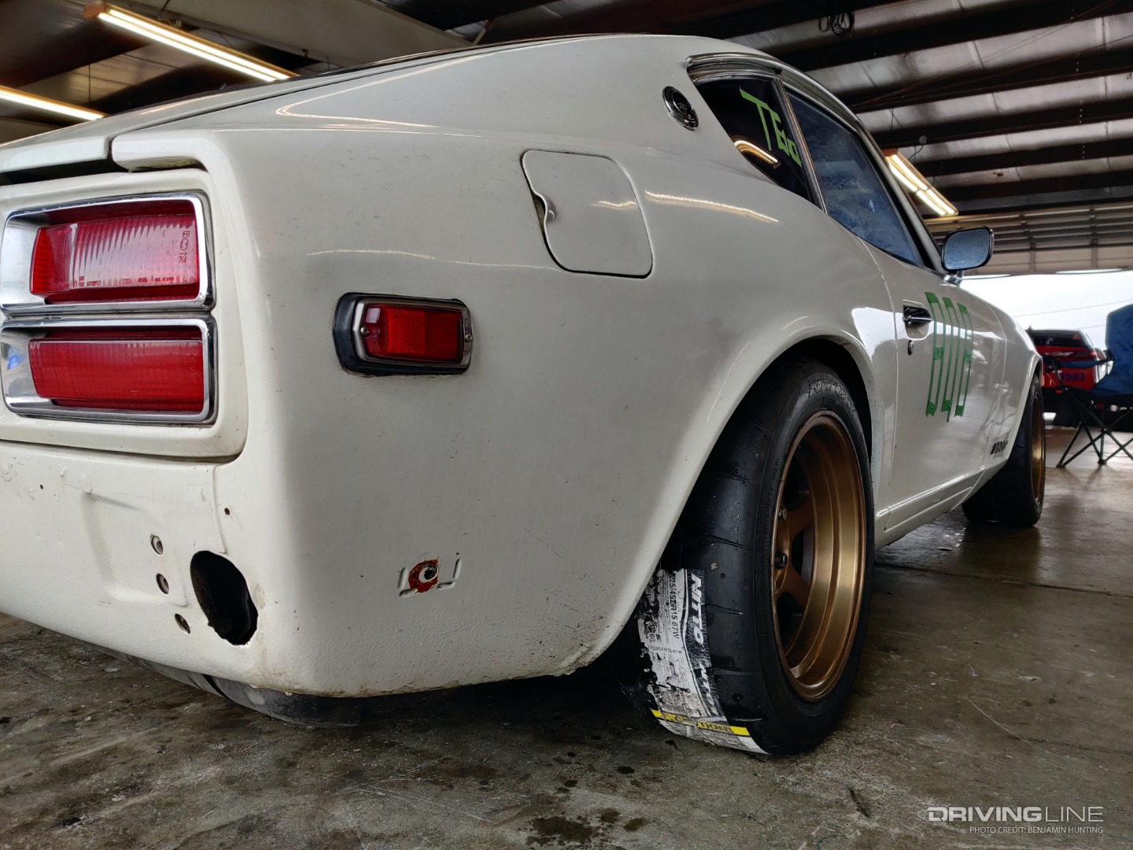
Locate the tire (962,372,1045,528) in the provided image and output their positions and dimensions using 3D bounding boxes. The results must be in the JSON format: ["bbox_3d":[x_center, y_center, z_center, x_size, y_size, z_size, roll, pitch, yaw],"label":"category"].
[{"bbox_3d":[1.605,0.078,3.239,0.230,0.580,0.580,0,3,34],"label":"tire"}]

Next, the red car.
[{"bbox_3d":[7.300,-0.785,13.600,1.820,1.430,4.400,3,4,34],"label":"red car"}]

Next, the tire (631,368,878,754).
[{"bbox_3d":[0.288,0.188,1.350,0.230,0.580,0.580,0,3,34],"label":"tire"}]

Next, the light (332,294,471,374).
[{"bbox_3d":[-0.119,-0.066,0.649,0.116,0.055,0.030,-3,4,-45],"label":"light"}]

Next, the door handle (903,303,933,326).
[{"bbox_3d":[0.662,-0.209,1.676,0.040,0.042,0.125,3,4,34],"label":"door handle"}]

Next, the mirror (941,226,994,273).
[{"bbox_3d":[1.104,-0.483,2.430,0.055,0.108,0.142,-4,0,-39],"label":"mirror"}]

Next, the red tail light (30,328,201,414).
[{"bbox_3d":[-0.358,-0.043,0.700,0.215,0.060,0.035,2,4,31],"label":"red tail light"}]

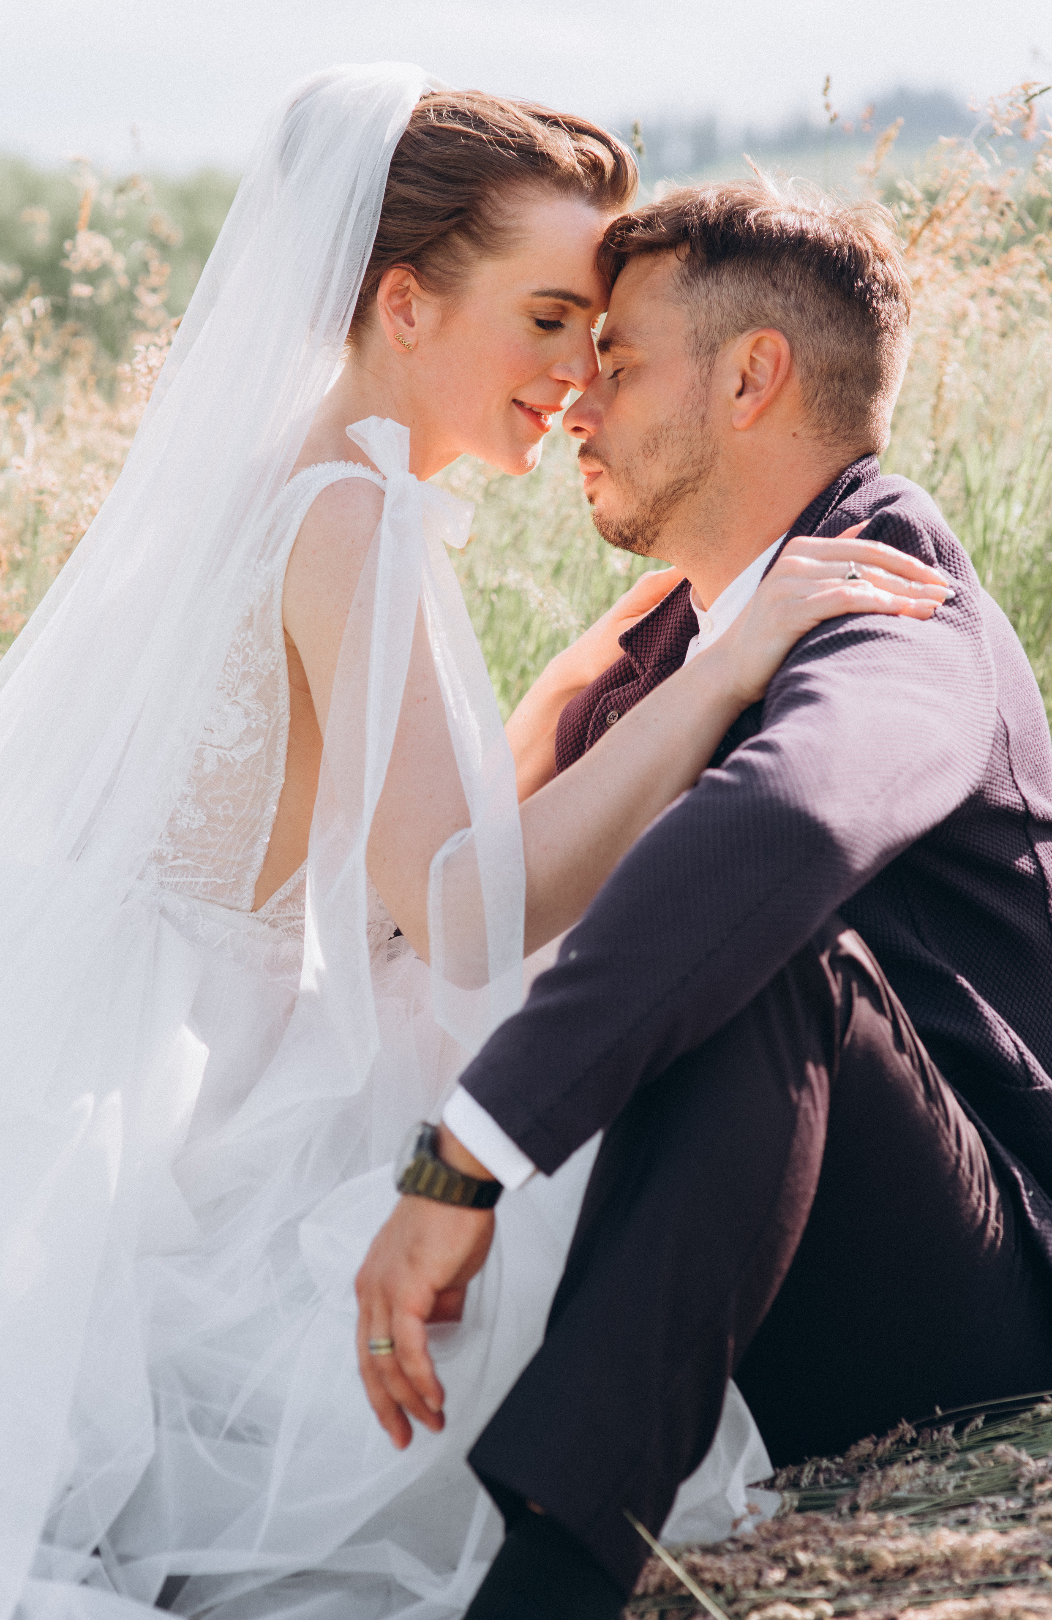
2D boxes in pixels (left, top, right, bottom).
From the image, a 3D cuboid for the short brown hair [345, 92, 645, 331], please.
[{"bbox_3d":[-0.049,-0.388,2.540,0.213,0.190,0.170,17,12,10],"label":"short brown hair"}]

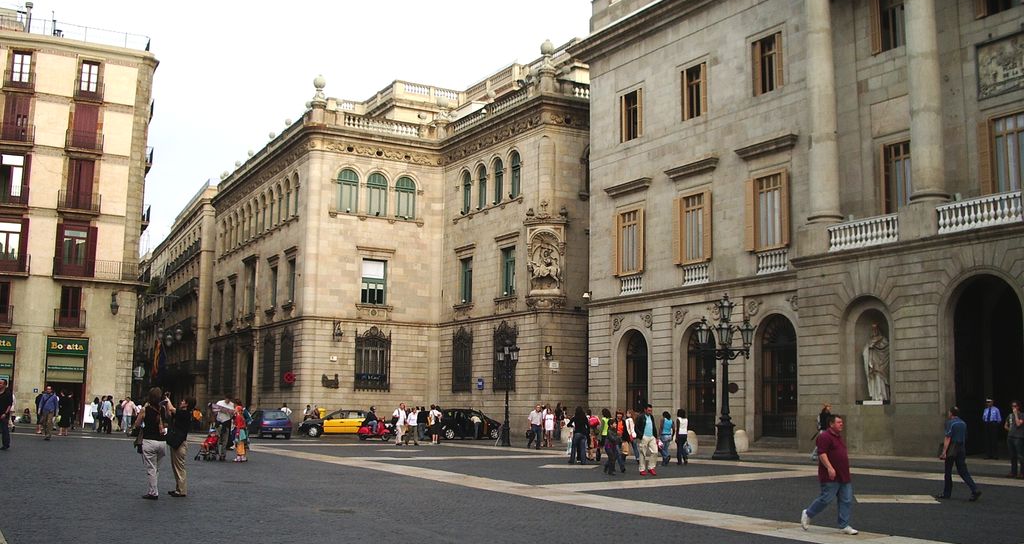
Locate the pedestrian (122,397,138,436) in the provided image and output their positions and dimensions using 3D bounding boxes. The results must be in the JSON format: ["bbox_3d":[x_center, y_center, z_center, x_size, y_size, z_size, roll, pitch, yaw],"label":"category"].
[{"bbox_3d":[-17.847,6.722,48.500,0.550,1.700,0.400,-1,-8,10],"label":"pedestrian"}]

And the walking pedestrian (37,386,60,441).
[{"bbox_3d":[-15.475,4.727,34.728,0.600,1.760,0.480,3,-9,-17],"label":"walking pedestrian"}]

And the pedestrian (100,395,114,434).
[{"bbox_3d":[-17.775,6.284,45.500,0.380,1.720,0.480,-4,-9,30],"label":"pedestrian"}]

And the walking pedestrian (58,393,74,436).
[{"bbox_3d":[-17.288,5.486,40.000,0.550,1.660,0.420,2,-8,-10],"label":"walking pedestrian"}]

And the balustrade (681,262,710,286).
[{"bbox_3d":[7.727,0.105,43.483,0.250,0.800,1.680,6,-9,-30],"label":"balustrade"}]

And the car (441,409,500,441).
[{"bbox_3d":[-2.386,7.899,53.700,4.300,1.560,1.800,5,-9,-28],"label":"car"}]

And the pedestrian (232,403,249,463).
[{"bbox_3d":[-7.604,4.523,29.000,0.440,1.600,0.330,-2,-9,20],"label":"pedestrian"}]

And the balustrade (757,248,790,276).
[{"bbox_3d":[9.986,-0.364,39.692,0.250,0.800,1.650,6,-9,-30],"label":"balustrade"}]

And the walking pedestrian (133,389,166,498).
[{"bbox_3d":[-5.654,2.661,16.224,0.550,1.710,0.480,5,-9,-26],"label":"walking pedestrian"}]

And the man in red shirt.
[{"bbox_3d":[4.751,3.002,15.527,0.850,1.750,0.600,-4,-9,28],"label":"man in red shirt"}]

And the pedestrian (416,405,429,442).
[{"bbox_3d":[-4.145,7.097,48.500,0.520,1.720,0.380,1,-8,0],"label":"pedestrian"}]

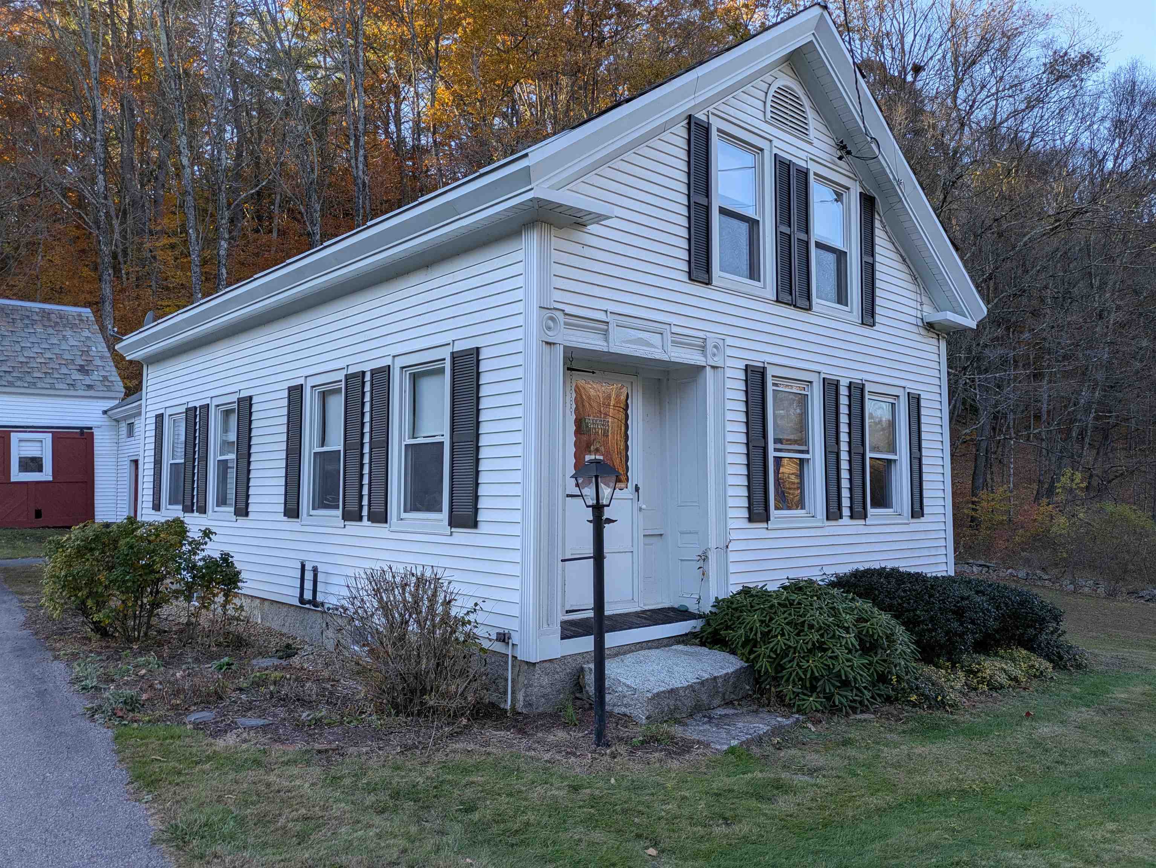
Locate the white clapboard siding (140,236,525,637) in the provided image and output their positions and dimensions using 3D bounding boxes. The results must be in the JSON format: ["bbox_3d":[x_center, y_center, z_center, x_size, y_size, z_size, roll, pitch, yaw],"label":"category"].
[{"bbox_3d":[-3.649,0.275,9.863,0.100,3.230,9.450,4,-6,-43],"label":"white clapboard siding"}]

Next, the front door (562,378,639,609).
[{"bbox_3d":[0.221,0.489,7.358,0.860,2.100,0.070,4,-6,-41],"label":"front door"}]

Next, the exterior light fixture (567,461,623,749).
[{"bbox_3d":[0.137,1.173,5.895,0.260,2.003,0.260,4,-6,-41],"label":"exterior light fixture"}]

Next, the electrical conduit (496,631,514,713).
[{"bbox_3d":[-0.549,1.803,6.363,0.070,0.600,0.199,4,-6,-43],"label":"electrical conduit"}]

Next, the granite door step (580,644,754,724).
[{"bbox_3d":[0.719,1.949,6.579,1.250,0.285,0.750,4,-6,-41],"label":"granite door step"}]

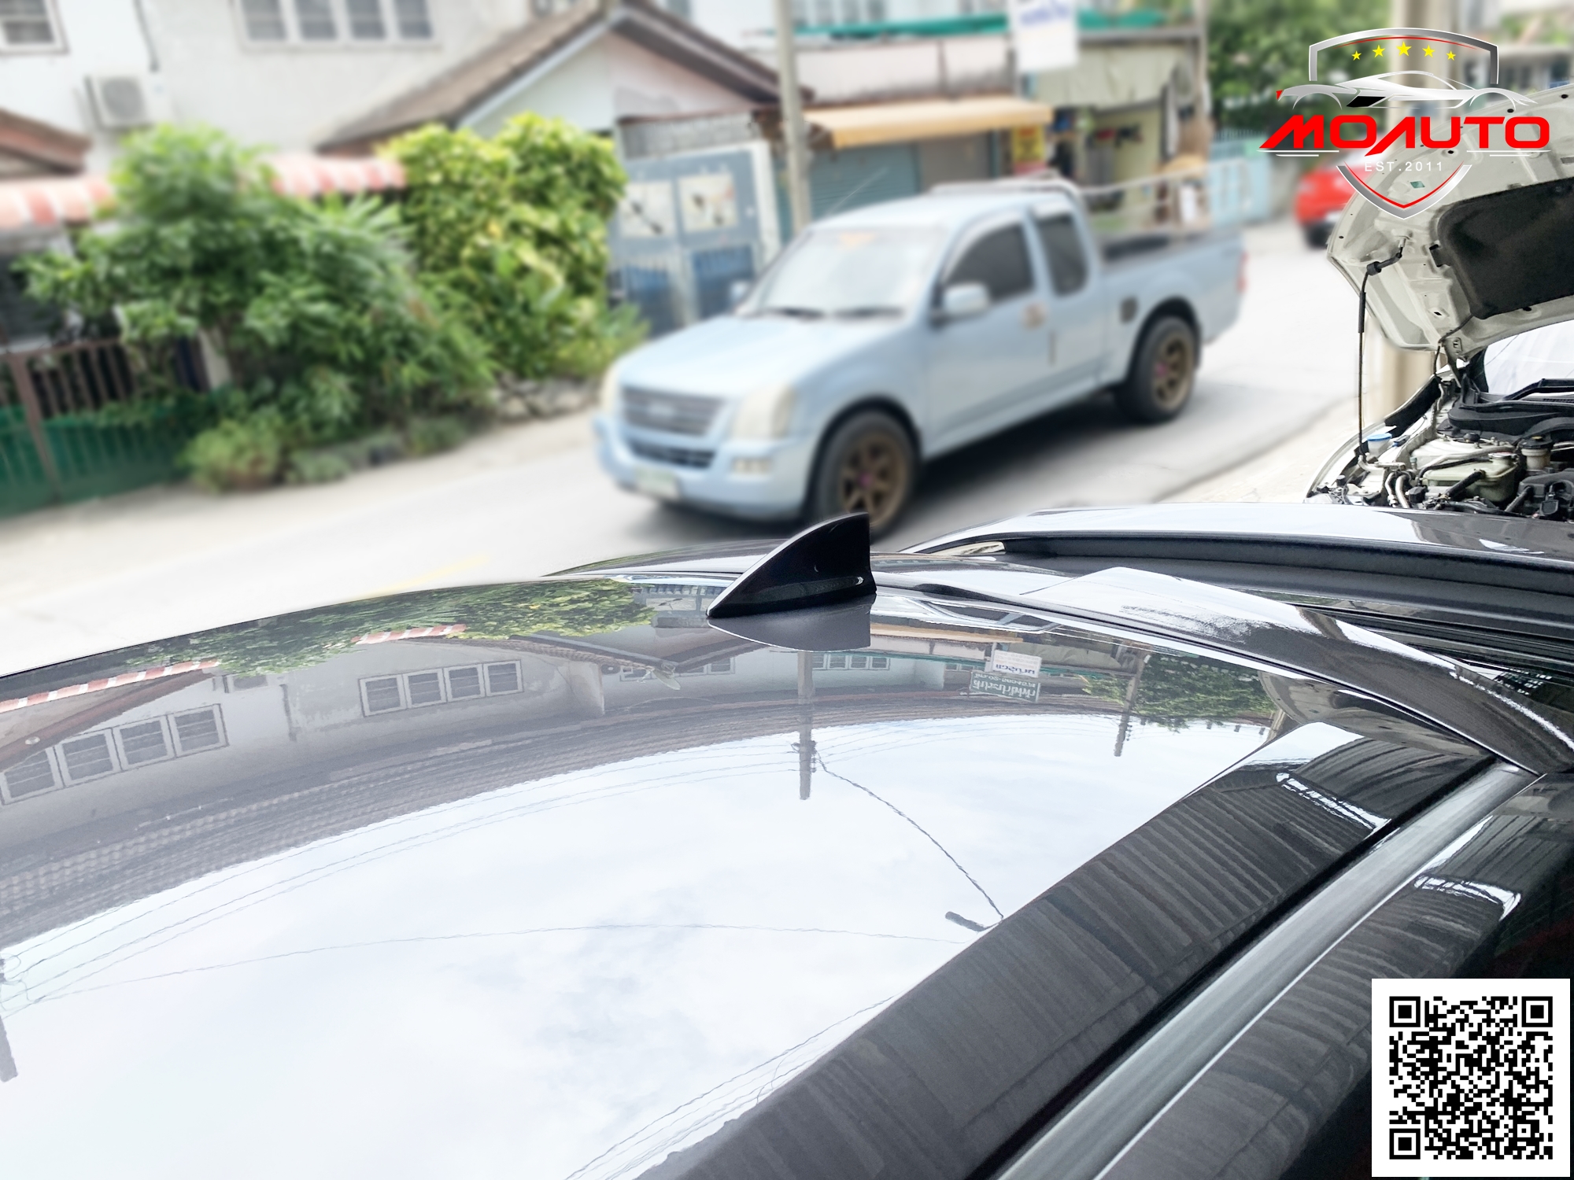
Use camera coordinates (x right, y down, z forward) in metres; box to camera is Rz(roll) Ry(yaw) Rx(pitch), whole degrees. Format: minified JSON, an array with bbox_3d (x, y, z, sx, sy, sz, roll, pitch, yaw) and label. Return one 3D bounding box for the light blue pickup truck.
[{"bbox_3d":[1.032,-1.764,7.785,5.030,1.680,1.800,-23,27,-39],"label":"light blue pickup truck"}]

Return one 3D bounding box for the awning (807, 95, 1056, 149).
[{"bbox_3d":[1.720,-5.660,14.184,4.150,0.420,0.720,-23,27,-39],"label":"awning"}]

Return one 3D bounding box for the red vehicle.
[{"bbox_3d":[9.121,-5.847,16.942,4.200,1.500,1.740,-23,27,-39],"label":"red vehicle"}]

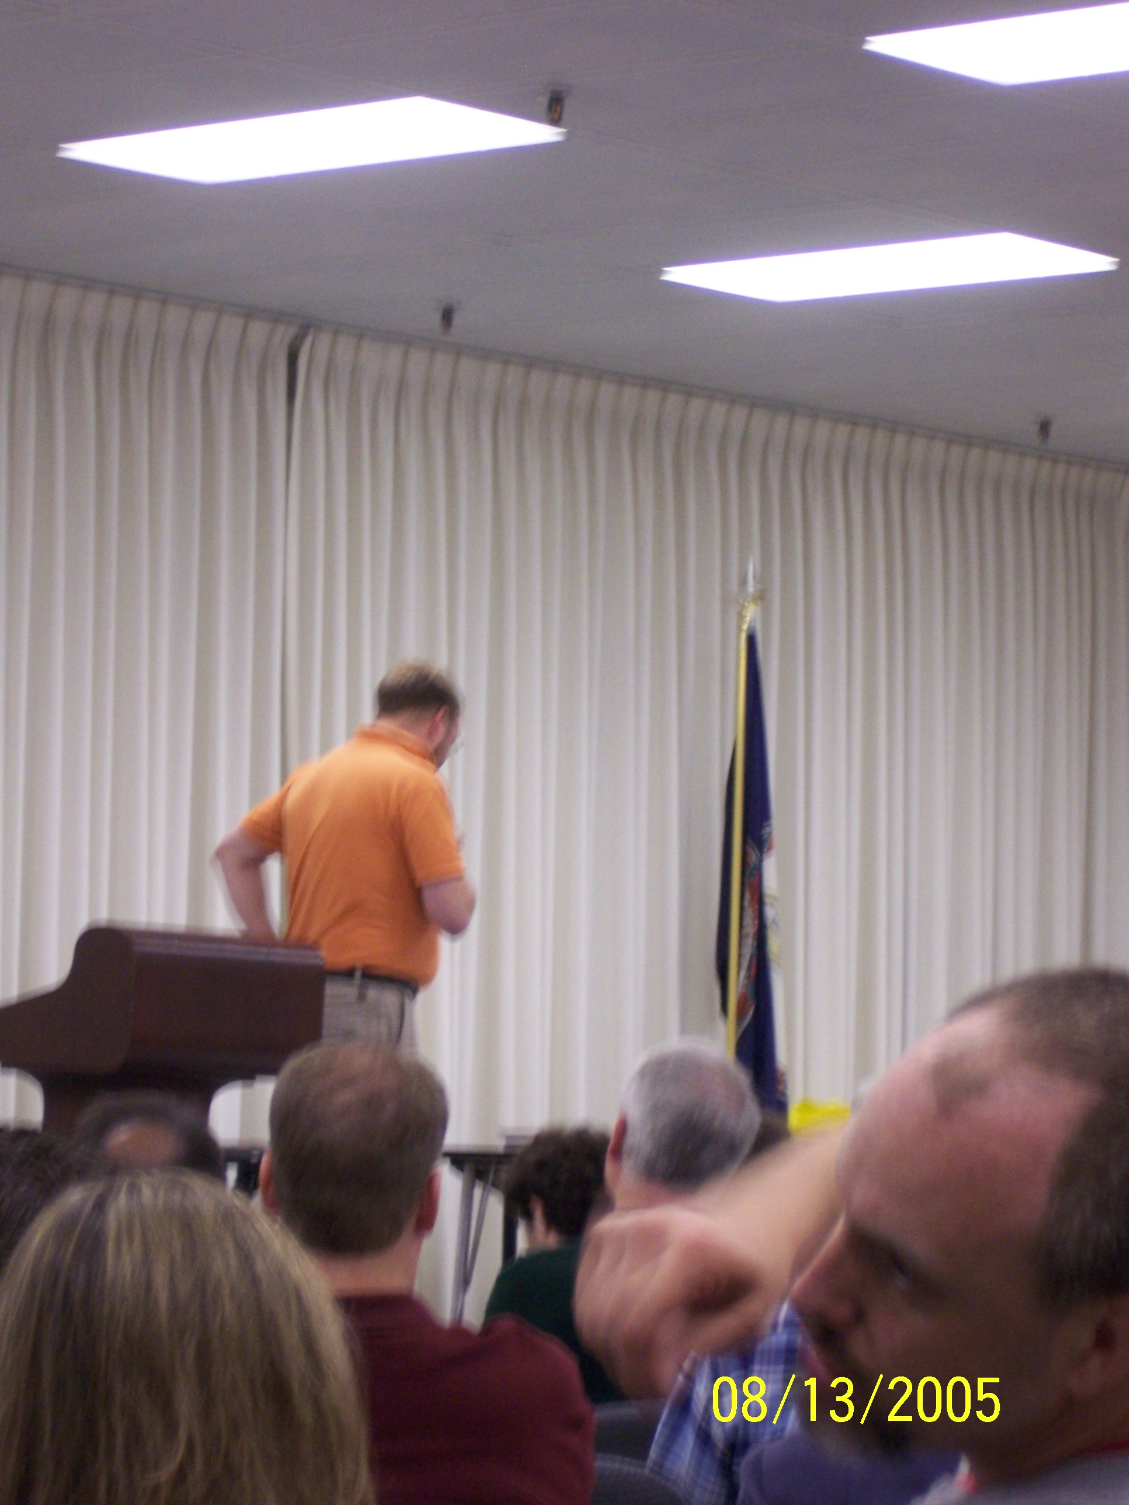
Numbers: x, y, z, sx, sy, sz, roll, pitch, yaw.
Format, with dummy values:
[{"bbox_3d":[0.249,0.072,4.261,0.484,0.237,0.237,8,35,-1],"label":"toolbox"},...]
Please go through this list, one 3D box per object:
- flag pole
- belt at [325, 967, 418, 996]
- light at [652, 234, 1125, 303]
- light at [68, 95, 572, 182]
[{"bbox_3d":[0.533,0.688,18.015,0.080,2.583,0.080,0,-5,39],"label":"flag pole"},{"bbox_3d":[-0.469,0.503,12.600,0.280,0.060,0.360,3,-5,-35],"label":"belt"},{"bbox_3d":[0.898,-1.364,15.888,1.190,0.080,0.590,-2,-5,39],"label":"light"},{"bbox_3d":[-0.623,-1.510,13.987,1.190,0.080,0.590,-2,-5,39],"label":"light"}]

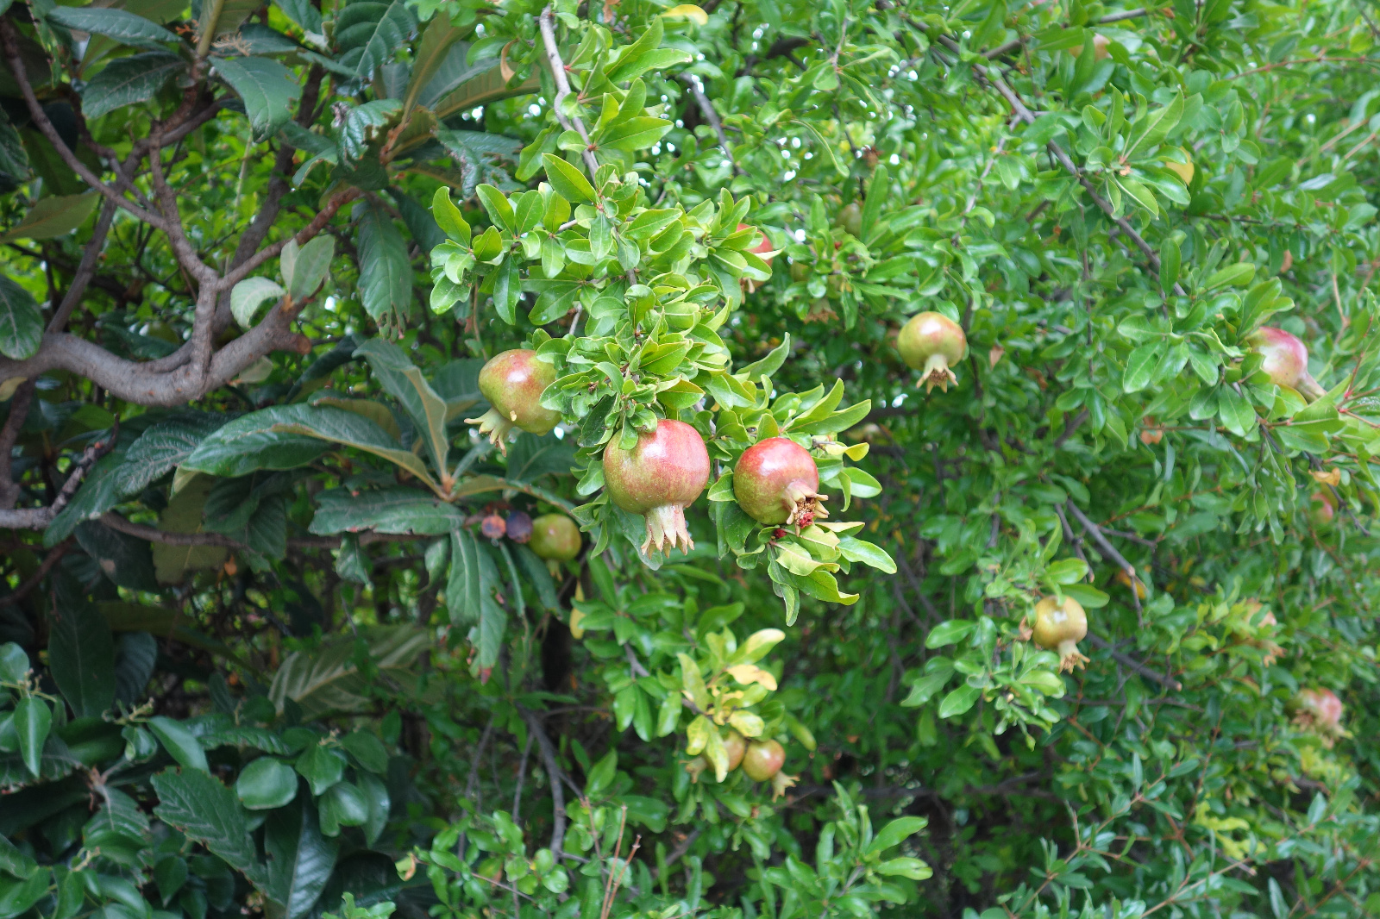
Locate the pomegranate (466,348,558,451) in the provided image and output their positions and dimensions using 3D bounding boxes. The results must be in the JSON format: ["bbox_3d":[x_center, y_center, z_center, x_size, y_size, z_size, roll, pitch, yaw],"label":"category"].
[{"bbox_3d":[-0.136,-0.047,1.320,0.069,0.083,0.069,36,-21,0],"label":"pomegranate"}]

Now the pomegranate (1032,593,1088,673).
[{"bbox_3d":[0.408,0.189,1.850,0.064,0.083,0.064,-13,-12,0],"label":"pomegranate"}]

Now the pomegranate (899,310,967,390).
[{"bbox_3d":[0.247,-0.110,1.720,0.070,0.081,0.070,0,0,0],"label":"pomegranate"}]

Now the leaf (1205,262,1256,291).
[{"bbox_3d":[0.528,-0.178,1.650,0.054,0.022,0.009,-27,-47,12],"label":"leaf"}]

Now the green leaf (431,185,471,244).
[{"bbox_3d":[-0.183,-0.187,1.290,0.021,0.050,0.008,-22,-9,-24],"label":"green leaf"}]

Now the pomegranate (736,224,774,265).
[{"bbox_3d":[0.050,-0.186,1.550,0.058,0.066,0.058,0,0,0],"label":"pomegranate"}]

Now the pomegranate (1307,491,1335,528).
[{"bbox_3d":[0.821,0.066,2.200,0.044,0.048,0.044,0,0,0],"label":"pomegranate"}]

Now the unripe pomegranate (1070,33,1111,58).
[{"bbox_3d":[0.511,-0.520,2.150,0.058,0.058,0.058,0,0,0],"label":"unripe pomegranate"}]

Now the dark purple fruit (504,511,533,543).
[{"bbox_3d":[-0.157,0.062,1.550,0.025,0.029,0.025,0,-3,0],"label":"dark purple fruit"}]

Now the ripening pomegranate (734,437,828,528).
[{"bbox_3d":[0.070,0.020,1.290,0.068,0.068,0.081,-33,44,-23],"label":"ripening pomegranate"}]

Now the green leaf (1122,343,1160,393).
[{"bbox_3d":[0.428,-0.087,1.600,0.028,0.060,0.011,35,-9,9],"label":"green leaf"}]

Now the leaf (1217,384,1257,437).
[{"bbox_3d":[0.502,-0.045,1.550,0.031,0.053,0.011,-21,-14,-6],"label":"leaf"}]

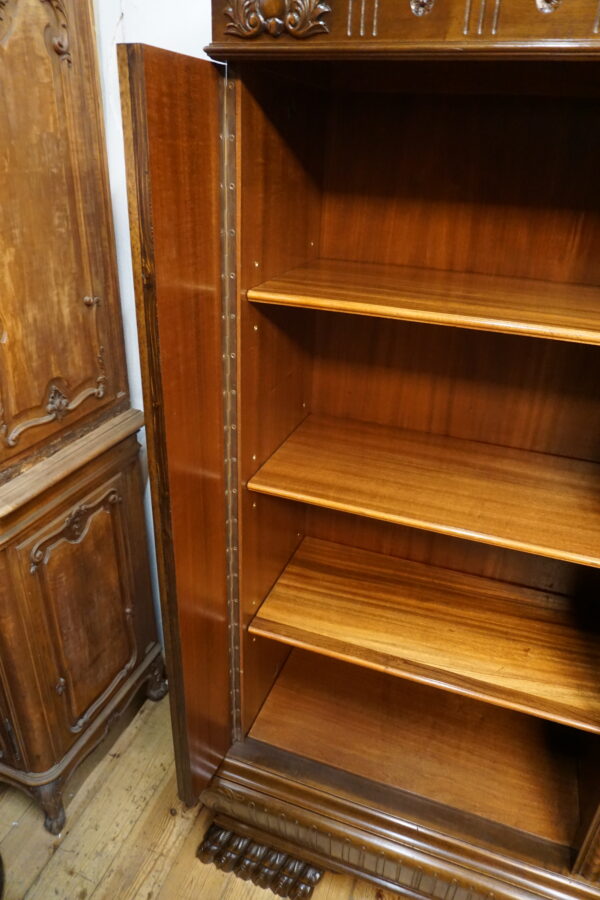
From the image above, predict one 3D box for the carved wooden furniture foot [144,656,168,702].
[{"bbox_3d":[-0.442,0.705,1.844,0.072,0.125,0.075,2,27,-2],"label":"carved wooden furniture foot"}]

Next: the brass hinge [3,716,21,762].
[{"bbox_3d":[-0.637,0.641,1.323,0.015,0.128,0.015,11,28,17],"label":"brass hinge"}]

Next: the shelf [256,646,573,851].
[{"bbox_3d":[0.267,0.646,1.407,0.691,0.021,0.350,11,28,17],"label":"shelf"}]

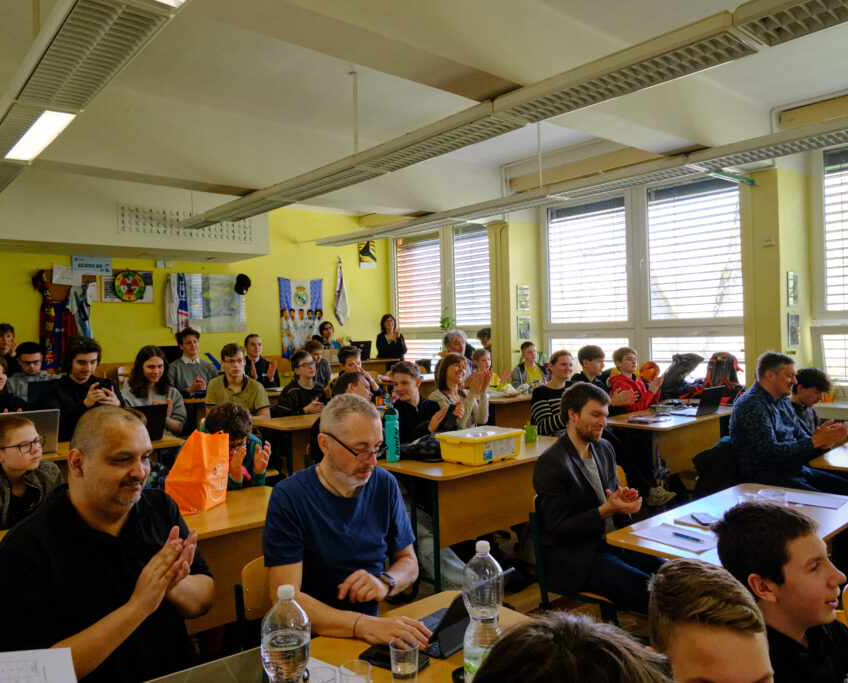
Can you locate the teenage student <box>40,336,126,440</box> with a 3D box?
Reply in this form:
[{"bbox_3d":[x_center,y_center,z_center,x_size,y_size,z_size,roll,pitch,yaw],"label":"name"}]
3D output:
[{"bbox_3d":[-2.077,0.662,4.058,0.520,1.377,0.720,-2,0,-42],"label":"teenage student"}]

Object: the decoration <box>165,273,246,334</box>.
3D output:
[{"bbox_3d":[-2.750,-0.477,8.320,1.057,0.767,0.050,-2,1,-41],"label":"decoration"}]

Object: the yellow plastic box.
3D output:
[{"bbox_3d":[0.316,0.569,3.617,0.430,0.140,0.320,-2,0,-42],"label":"yellow plastic box"}]

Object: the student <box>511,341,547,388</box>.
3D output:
[{"bbox_3d":[1.116,0.615,6.701,0.470,1.240,0.650,-2,0,-42],"label":"student"}]

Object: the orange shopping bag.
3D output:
[{"bbox_3d":[-0.938,0.526,2.693,0.190,0.300,0.180,-1,1,8],"label":"orange shopping bag"}]

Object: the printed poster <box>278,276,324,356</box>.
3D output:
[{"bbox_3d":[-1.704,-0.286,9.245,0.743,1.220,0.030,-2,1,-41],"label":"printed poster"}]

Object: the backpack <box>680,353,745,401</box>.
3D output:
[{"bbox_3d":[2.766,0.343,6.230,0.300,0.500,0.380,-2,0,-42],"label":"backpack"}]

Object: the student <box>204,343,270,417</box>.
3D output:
[{"bbox_3d":[-1.300,0.666,4.746,0.500,1.321,0.700,-2,0,-37],"label":"student"}]

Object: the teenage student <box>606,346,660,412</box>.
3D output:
[{"bbox_3d":[1.732,0.684,5.449,0.720,1.270,0.500,-1,1,40],"label":"teenage student"}]

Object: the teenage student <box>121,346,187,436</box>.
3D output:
[{"bbox_3d":[-1.738,0.682,4.299,0.460,1.290,0.660,-2,0,-37],"label":"teenage student"}]

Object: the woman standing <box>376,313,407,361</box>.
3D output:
[{"bbox_3d":[-0.457,0.396,9.081,0.480,1.570,0.400,-2,0,-36],"label":"woman standing"}]

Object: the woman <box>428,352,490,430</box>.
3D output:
[{"bbox_3d":[0.320,0.737,4.453,0.660,1.300,0.460,-2,0,40],"label":"woman"}]

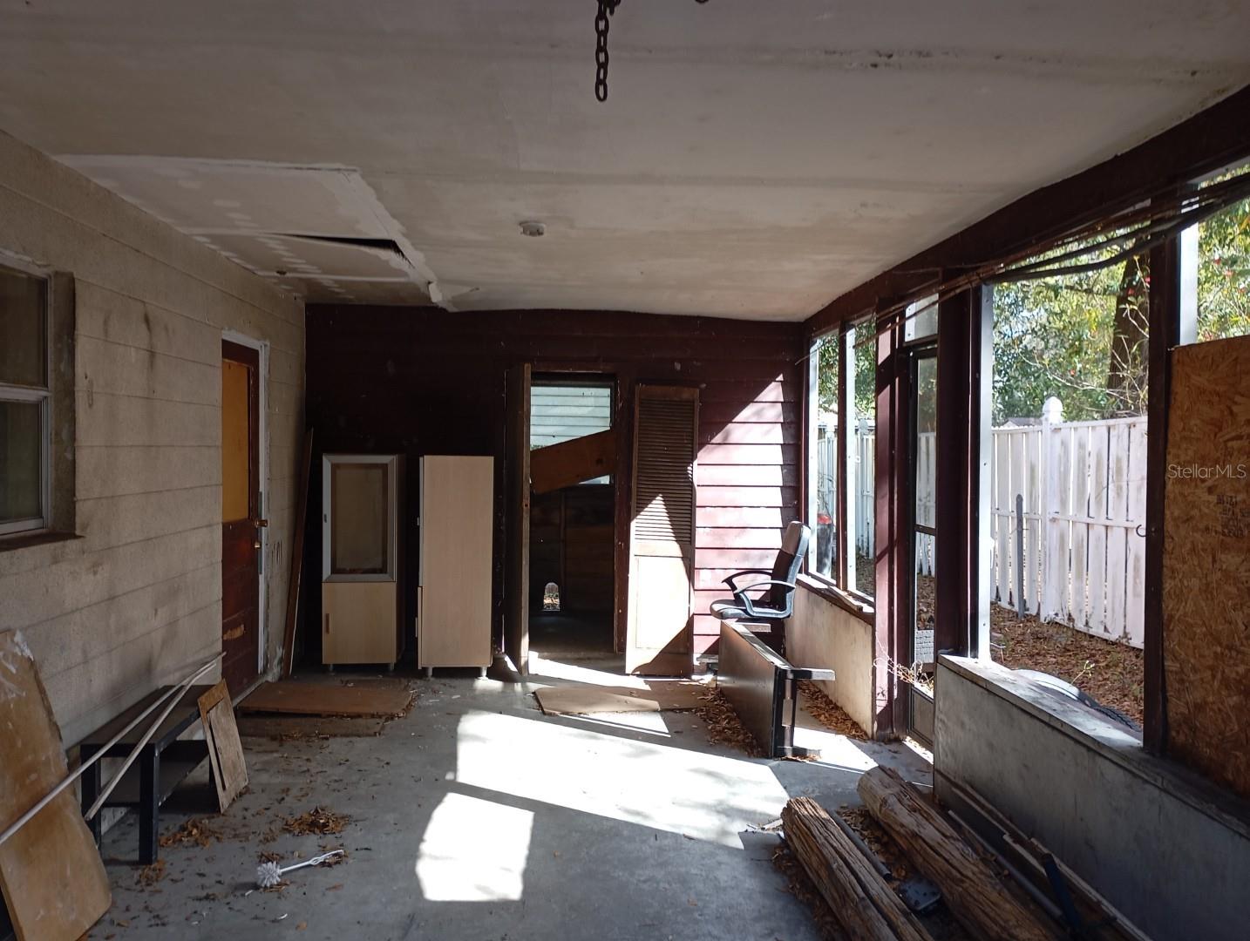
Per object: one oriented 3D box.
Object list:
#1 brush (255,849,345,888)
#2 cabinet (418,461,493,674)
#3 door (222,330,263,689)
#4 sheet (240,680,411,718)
[{"bbox_3d":[-1.152,1.407,3.622,0.080,0.080,0.355,2,-2,36],"label":"brush"},{"bbox_3d":[-1.105,0.618,6.702,0.475,1.425,0.460,0,1,-5],"label":"cabinet"},{"bbox_3d":[-2.209,0.264,5.720,0.045,1.990,0.800,0,1,-3],"label":"door"},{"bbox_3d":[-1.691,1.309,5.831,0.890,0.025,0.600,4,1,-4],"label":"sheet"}]

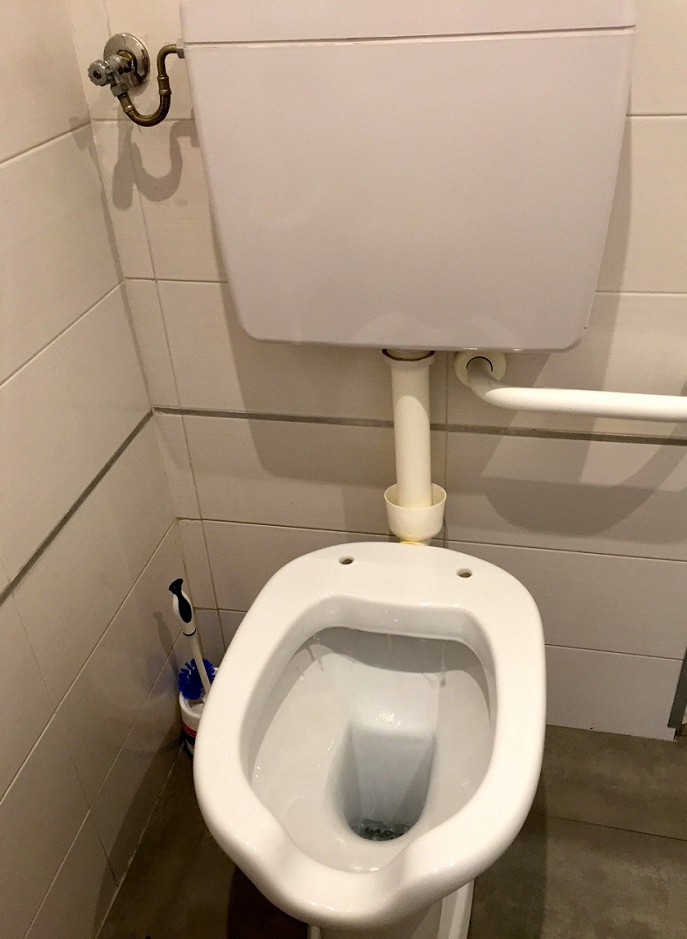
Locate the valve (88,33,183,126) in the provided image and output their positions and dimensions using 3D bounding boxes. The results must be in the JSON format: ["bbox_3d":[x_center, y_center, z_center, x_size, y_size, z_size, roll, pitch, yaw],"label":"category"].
[{"bbox_3d":[-0.219,-0.436,0.884,0.138,0.092,0.082,4,34,11],"label":"valve"}]

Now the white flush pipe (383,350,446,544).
[{"bbox_3d":[0.092,-0.030,1.023,0.084,0.335,0.084,4,34,11],"label":"white flush pipe"}]

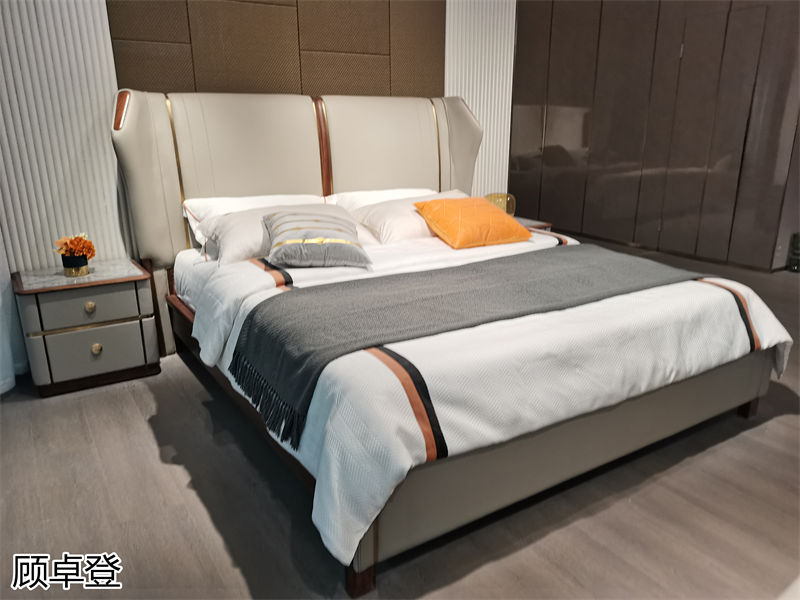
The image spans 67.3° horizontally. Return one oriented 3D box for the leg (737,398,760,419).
[{"bbox_3d":[1.473,0.443,2.548,0.070,0.095,0.055,-10,20,-30],"label":"leg"}]

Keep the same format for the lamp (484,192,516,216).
[{"bbox_3d":[0.728,-0.666,4.354,0.236,0.177,0.236,0,17,0],"label":"lamp"}]

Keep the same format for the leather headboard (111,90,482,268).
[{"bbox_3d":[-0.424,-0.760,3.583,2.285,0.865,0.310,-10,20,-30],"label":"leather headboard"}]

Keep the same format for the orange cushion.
[{"bbox_3d":[0.377,-0.419,3.184,0.480,0.140,0.480,-9,39,-26],"label":"orange cushion"}]

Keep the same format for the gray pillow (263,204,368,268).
[{"bbox_3d":[-0.391,-0.285,2.754,0.450,0.140,0.450,-4,36,-12],"label":"gray pillow"}]

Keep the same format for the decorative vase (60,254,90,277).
[{"bbox_3d":[-1.552,-0.166,2.877,0.110,0.097,0.110,-10,20,-30],"label":"decorative vase"}]

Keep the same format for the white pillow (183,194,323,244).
[{"bbox_3d":[-0.679,-0.404,3.146,0.780,0.145,0.430,-10,56,-30],"label":"white pillow"}]

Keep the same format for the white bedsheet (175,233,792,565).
[{"bbox_3d":[0.193,0.045,2.745,2.080,0.470,2.020,-10,20,-30],"label":"white bedsheet"}]

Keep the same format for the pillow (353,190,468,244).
[{"bbox_3d":[0.154,-0.478,3.441,0.780,0.145,0.430,-10,53,-30],"label":"pillow"}]

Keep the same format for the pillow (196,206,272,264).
[{"bbox_3d":[-0.565,-0.349,3.027,0.780,0.145,0.430,-10,53,-30],"label":"pillow"}]

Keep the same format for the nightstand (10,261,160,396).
[{"bbox_3d":[-1.531,0.115,2.971,0.548,0.496,0.465,-10,20,-30],"label":"nightstand"}]

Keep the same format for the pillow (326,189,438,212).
[{"bbox_3d":[0.007,-0.521,3.542,0.760,0.145,0.430,-10,56,-30],"label":"pillow"}]

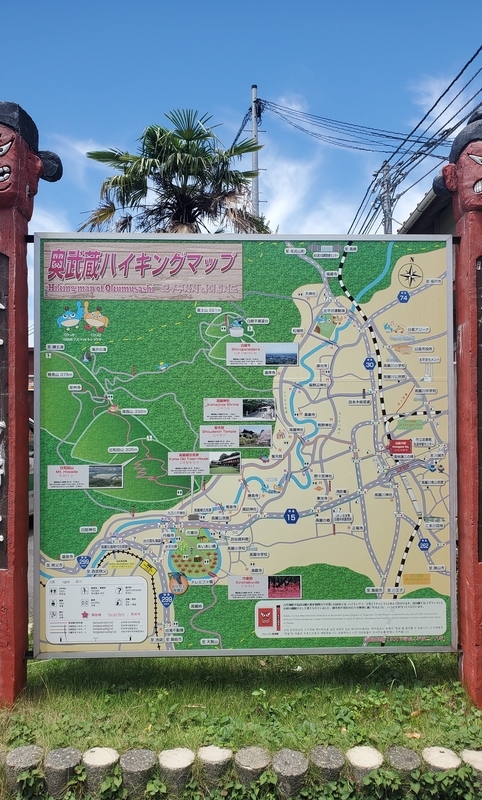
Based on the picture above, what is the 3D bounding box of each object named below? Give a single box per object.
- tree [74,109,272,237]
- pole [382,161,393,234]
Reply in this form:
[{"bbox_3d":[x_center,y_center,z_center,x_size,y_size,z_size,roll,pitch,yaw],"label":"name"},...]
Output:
[{"bbox_3d":[-0.855,-1.095,8.152,2.550,5.766,2.450,0,-1,0],"label":"tree"},{"bbox_3d":[5.141,-3.198,20.915,0.380,10.345,0.380,0,-1,0],"label":"pole"}]

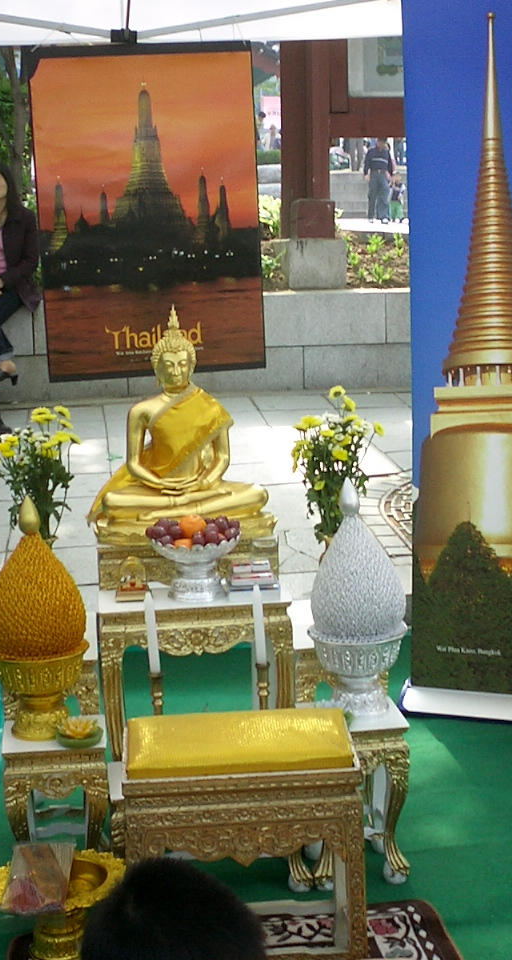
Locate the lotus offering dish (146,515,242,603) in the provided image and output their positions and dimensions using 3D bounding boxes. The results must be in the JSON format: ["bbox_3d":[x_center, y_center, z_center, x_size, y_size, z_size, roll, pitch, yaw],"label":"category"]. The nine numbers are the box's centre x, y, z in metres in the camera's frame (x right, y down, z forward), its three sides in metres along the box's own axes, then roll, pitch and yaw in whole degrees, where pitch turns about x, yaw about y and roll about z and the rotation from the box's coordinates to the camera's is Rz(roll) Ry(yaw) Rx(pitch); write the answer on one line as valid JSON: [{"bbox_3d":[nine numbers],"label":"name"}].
[{"bbox_3d":[-0.141,0.173,3.194,0.221,0.193,0.221,-2,13,0],"label":"lotus offering dish"}]

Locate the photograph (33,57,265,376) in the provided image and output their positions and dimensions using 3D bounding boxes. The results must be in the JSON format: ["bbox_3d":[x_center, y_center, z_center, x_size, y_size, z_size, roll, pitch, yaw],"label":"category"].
[{"bbox_3d":[-0.297,-0.746,3.830,0.612,0.905,0.020,-4,11,-8],"label":"photograph"}]

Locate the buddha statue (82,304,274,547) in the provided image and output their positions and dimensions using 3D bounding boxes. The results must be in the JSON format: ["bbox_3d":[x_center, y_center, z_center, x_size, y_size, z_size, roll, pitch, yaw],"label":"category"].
[{"bbox_3d":[-0.191,-0.145,3.308,0.450,0.550,0.260,-3,13,-8],"label":"buddha statue"}]

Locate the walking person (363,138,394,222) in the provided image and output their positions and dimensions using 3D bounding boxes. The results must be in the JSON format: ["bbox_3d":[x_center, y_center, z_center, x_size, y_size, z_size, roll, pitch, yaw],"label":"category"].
[{"bbox_3d":[2.342,-5.758,26.005,0.570,1.700,0.380,-2,13,0],"label":"walking person"}]

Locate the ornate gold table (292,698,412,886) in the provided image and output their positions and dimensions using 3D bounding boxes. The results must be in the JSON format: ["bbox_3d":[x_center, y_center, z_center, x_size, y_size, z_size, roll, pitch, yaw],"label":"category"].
[{"bbox_3d":[0.217,0.705,3.103,0.225,0.375,0.190,-3,13,-8],"label":"ornate gold table"}]

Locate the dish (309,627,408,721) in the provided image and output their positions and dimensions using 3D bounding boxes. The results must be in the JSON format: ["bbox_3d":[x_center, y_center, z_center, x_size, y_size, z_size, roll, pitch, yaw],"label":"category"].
[{"bbox_3d":[0.234,0.428,3.078,0.226,0.180,0.226,-1,13,0],"label":"dish"}]

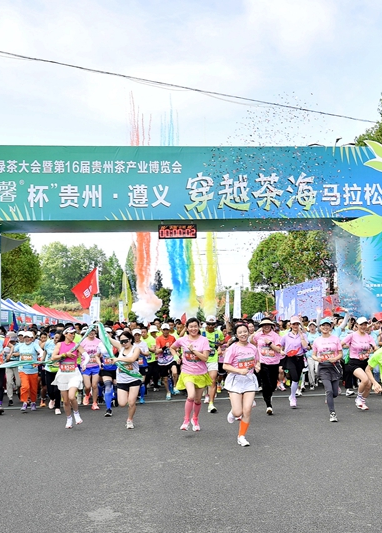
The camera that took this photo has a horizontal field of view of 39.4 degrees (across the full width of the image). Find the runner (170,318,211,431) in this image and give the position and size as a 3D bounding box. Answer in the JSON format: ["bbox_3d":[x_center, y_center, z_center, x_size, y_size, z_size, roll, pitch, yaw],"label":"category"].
[{"bbox_3d":[-0.012,1.504,7.500,0.560,1.524,0.500,-1,-6,-2],"label":"runner"}]

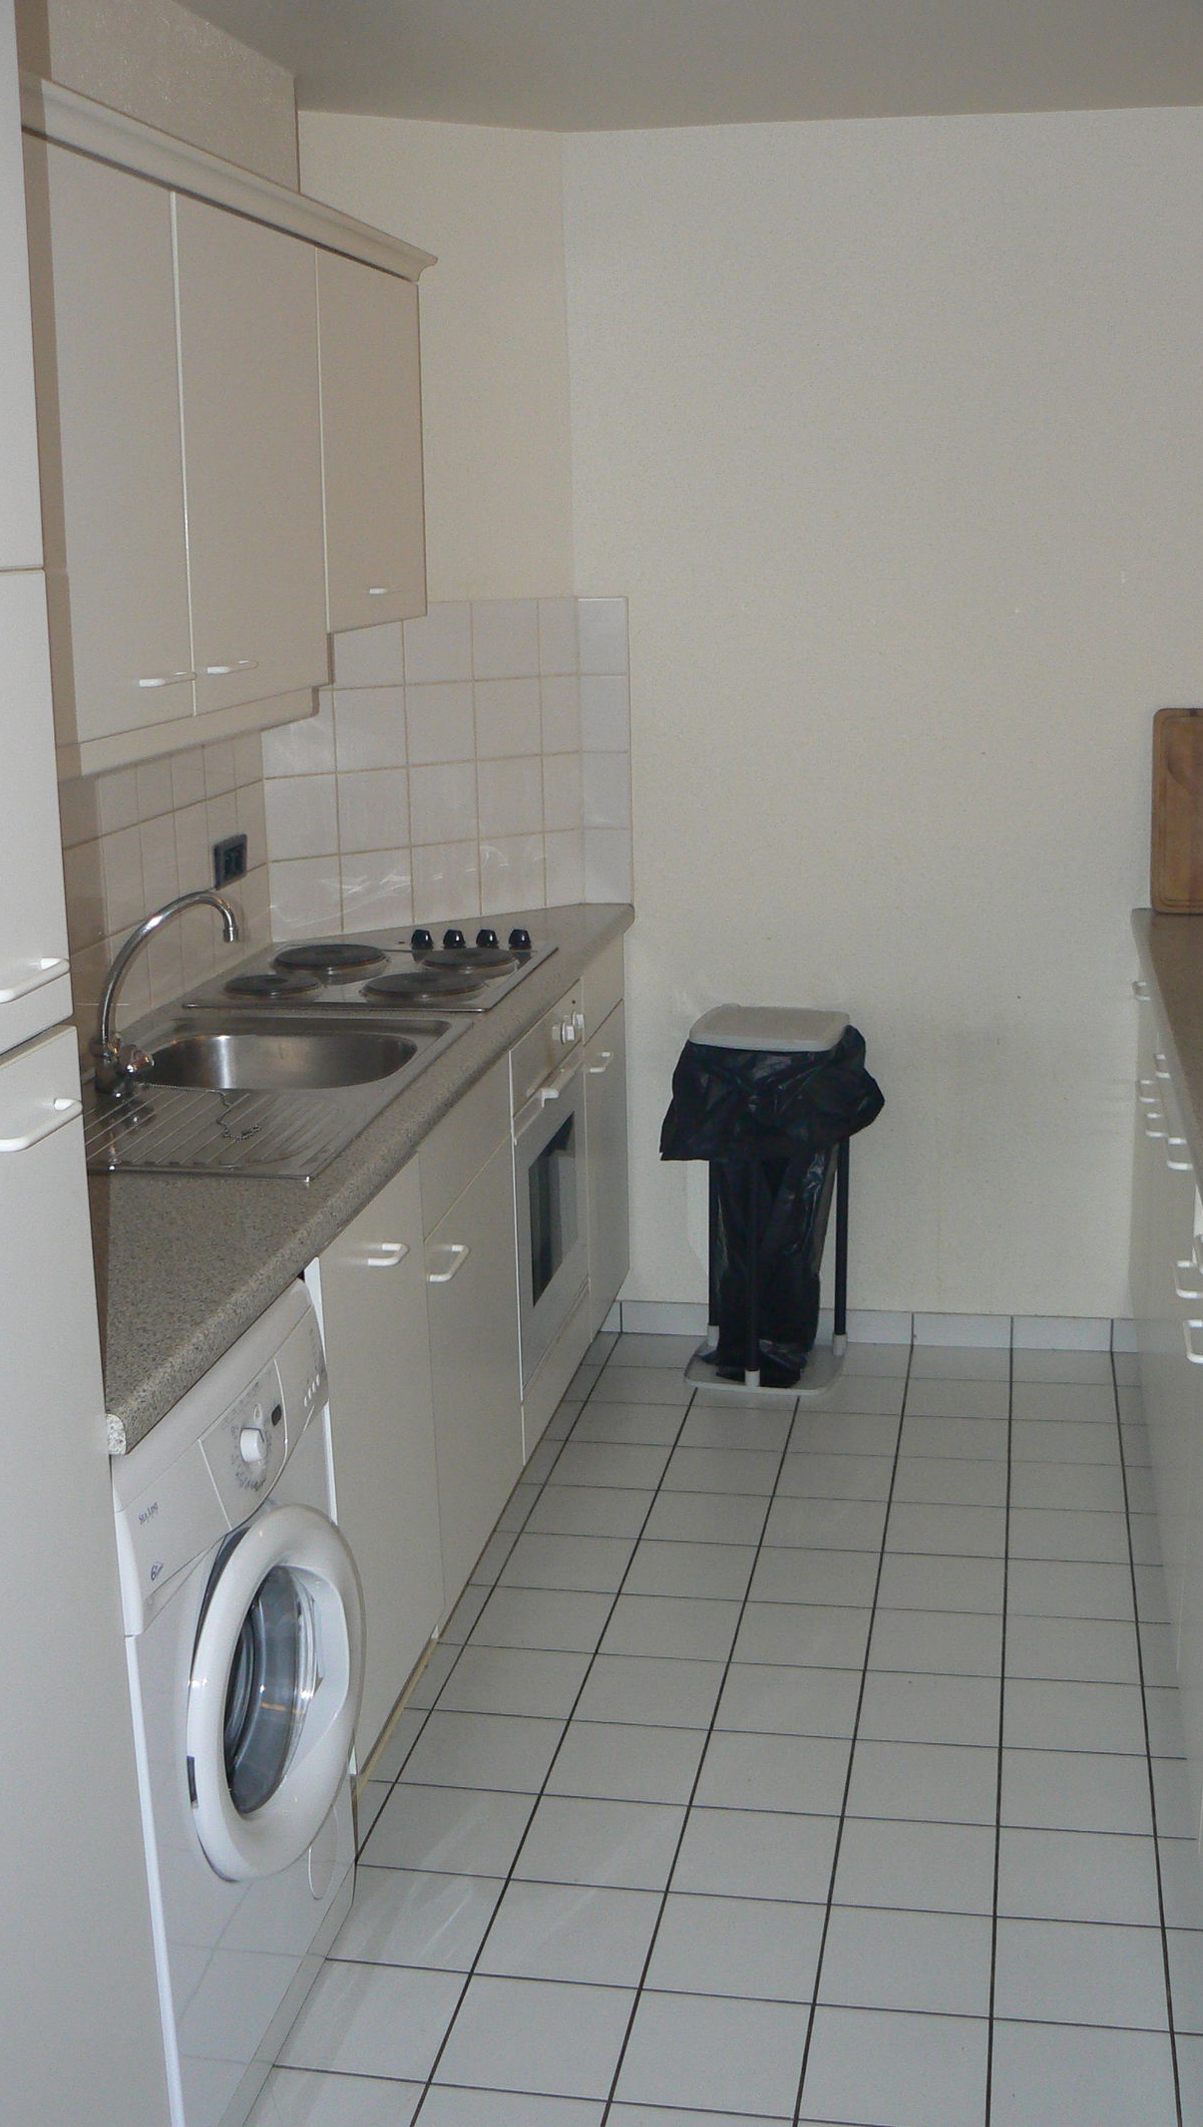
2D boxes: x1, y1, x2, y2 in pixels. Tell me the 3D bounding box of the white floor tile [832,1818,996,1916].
[{"bbox_3d":[0.392,1.002,2.753,0.197,0.010,0.197,1,13,11],"label":"white floor tile"}]

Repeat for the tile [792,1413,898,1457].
[{"bbox_3d":[0.452,0.693,4.111,0.197,0.010,0.197,1,13,11],"label":"tile"}]

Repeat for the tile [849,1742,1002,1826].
[{"bbox_3d":[0.422,0.943,2.889,0.200,0.010,0.200,1,13,10],"label":"tile"}]

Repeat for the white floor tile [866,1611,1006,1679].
[{"bbox_3d":[0.509,0.884,3.361,0.200,0.010,0.200,1,13,11],"label":"white floor tile"}]

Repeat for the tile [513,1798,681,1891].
[{"bbox_3d":[-0.001,0.983,2.782,0.198,0.010,0.198,1,13,11],"label":"tile"}]

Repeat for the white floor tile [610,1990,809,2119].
[{"bbox_3d":[0.121,1.059,2.357,0.198,0.010,0.198,1,13,10],"label":"white floor tile"}]

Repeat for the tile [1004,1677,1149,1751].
[{"bbox_3d":[0.652,0.905,3.056,0.198,0.010,0.198,1,13,11],"label":"tile"}]

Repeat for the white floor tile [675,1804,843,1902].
[{"bbox_3d":[0.197,0.999,2.789,0.197,0.010,0.197,1,13,11],"label":"white floor tile"}]

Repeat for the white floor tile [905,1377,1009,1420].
[{"bbox_3d":[0.681,0.646,4.237,0.198,0.010,0.198,1,13,11],"label":"white floor tile"}]

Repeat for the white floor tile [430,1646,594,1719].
[{"bbox_3d":[-0.121,0.893,3.185,0.200,0.010,0.200,1,13,10],"label":"white floor tile"}]

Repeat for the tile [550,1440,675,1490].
[{"bbox_3d":[0.022,0.725,3.964,0.198,0.010,0.198,1,13,11],"label":"tile"}]

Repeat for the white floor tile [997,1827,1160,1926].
[{"bbox_3d":[0.592,1.011,2.744,0.200,0.010,0.200,1,13,11],"label":"white floor tile"}]

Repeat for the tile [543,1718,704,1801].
[{"bbox_3d":[0.037,0.939,2.958,0.198,0.010,0.198,1,13,10],"label":"tile"}]

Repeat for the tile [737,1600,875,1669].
[{"bbox_3d":[0.305,0.869,3.355,0.197,0.010,0.197,1,13,11],"label":"tile"}]

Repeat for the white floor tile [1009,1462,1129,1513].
[{"bbox_3d":[0.801,0.735,3.819,0.198,0.010,0.198,1,13,11],"label":"white floor tile"}]

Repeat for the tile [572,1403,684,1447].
[{"bbox_3d":[0.058,0.680,4.141,0.200,0.010,0.200,1,13,10],"label":"tile"}]

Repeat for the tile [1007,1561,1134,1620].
[{"bbox_3d":[0.735,0.831,3.470,0.197,0.010,0.197,1,13,11],"label":"tile"}]

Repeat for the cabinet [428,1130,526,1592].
[{"bbox_3d":[-0.451,0.434,3.312,0.560,0.560,0.540,1,13,10],"label":"cabinet"}]

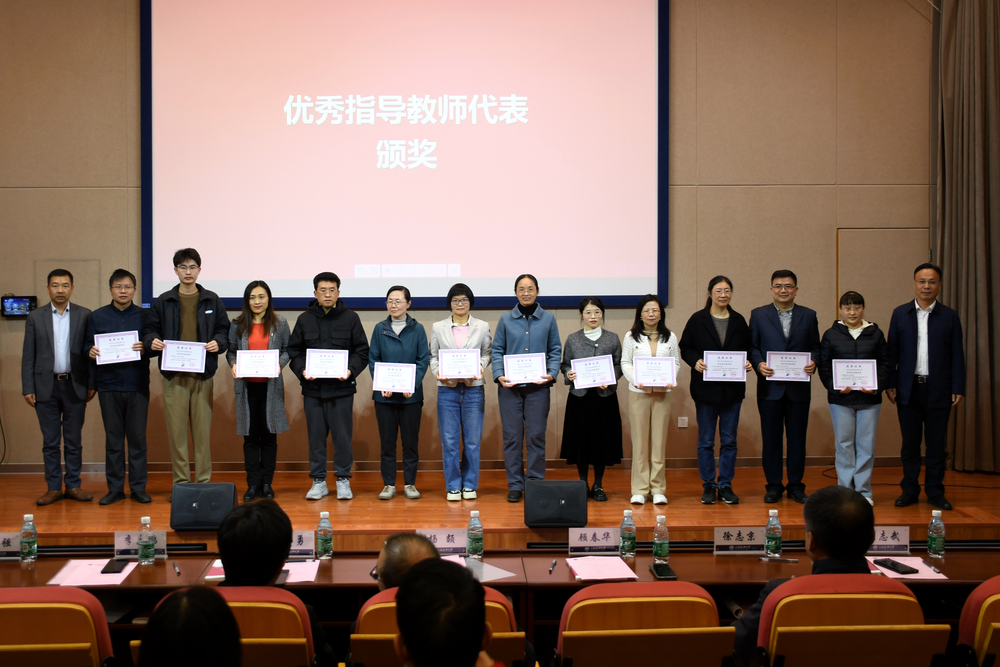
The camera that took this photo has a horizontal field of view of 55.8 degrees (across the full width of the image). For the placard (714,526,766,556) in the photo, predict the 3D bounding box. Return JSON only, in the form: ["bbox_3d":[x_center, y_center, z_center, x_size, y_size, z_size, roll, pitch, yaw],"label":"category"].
[{"bbox_3d":[0.927,0.798,3.640,0.200,0.102,0.060,0,0,2],"label":"placard"}]

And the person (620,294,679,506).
[{"bbox_3d":[1.081,0.477,6.830,0.440,1.504,0.360,0,1,5],"label":"person"}]

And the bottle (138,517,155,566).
[{"bbox_3d":[-1.365,0.798,3.648,0.062,0.177,0.062,0,1,-1],"label":"bottle"}]

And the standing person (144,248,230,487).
[{"bbox_3d":[-2.306,0.296,6.980,0.610,1.845,0.370,0,0,-7],"label":"standing person"}]

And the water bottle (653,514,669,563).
[{"bbox_3d":[0.622,0.790,3.637,0.062,0.176,0.062,0,1,-1],"label":"water bottle"}]

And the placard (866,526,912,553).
[{"bbox_3d":[1.520,0.819,3.739,0.205,0.109,0.060,0,1,-1],"label":"placard"}]

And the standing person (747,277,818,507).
[{"bbox_3d":[2.048,0.376,6.798,0.490,1.658,0.370,0,1,8],"label":"standing person"}]

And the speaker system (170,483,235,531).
[{"bbox_3d":[-1.872,1.110,6.032,0.385,0.285,0.225,1,-14,-2],"label":"speaker system"}]

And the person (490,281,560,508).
[{"bbox_3d":[0.188,0.391,6.950,0.510,1.652,0.370,0,0,0],"label":"person"}]

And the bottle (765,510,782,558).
[{"bbox_3d":[1.057,0.771,3.650,0.061,0.176,0.061,0,1,0],"label":"bottle"}]

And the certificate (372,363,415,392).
[{"bbox_3d":[-0.756,0.320,6.800,0.298,0.210,0.010,4,-17,-1],"label":"certificate"}]

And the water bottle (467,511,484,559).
[{"bbox_3d":[-0.096,0.792,3.729,0.062,0.177,0.062,0,1,-1],"label":"water bottle"}]

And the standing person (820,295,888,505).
[{"bbox_3d":[2.509,0.454,6.691,0.480,1.502,0.360,0,1,9],"label":"standing person"}]

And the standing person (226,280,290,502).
[{"bbox_3d":[-1.790,0.414,7.000,0.470,1.608,0.370,0,0,-6],"label":"standing person"}]

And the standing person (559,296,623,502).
[{"bbox_3d":[0.675,0.473,6.970,0.470,1.487,0.370,0,0,3],"label":"standing person"}]

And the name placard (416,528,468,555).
[{"bbox_3d":[-0.223,0.809,3.660,0.203,0.102,0.050,0,1,0],"label":"name placard"}]

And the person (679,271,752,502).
[{"bbox_3d":[1.574,0.404,6.900,0.540,1.643,0.370,0,0,6],"label":"person"}]

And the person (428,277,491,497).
[{"bbox_3d":[-0.291,0.430,6.950,0.470,1.589,0.360,0,1,0],"label":"person"}]

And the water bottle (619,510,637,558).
[{"bbox_3d":[0.507,0.789,3.730,0.062,0.177,0.062,0,1,-1],"label":"water bottle"}]

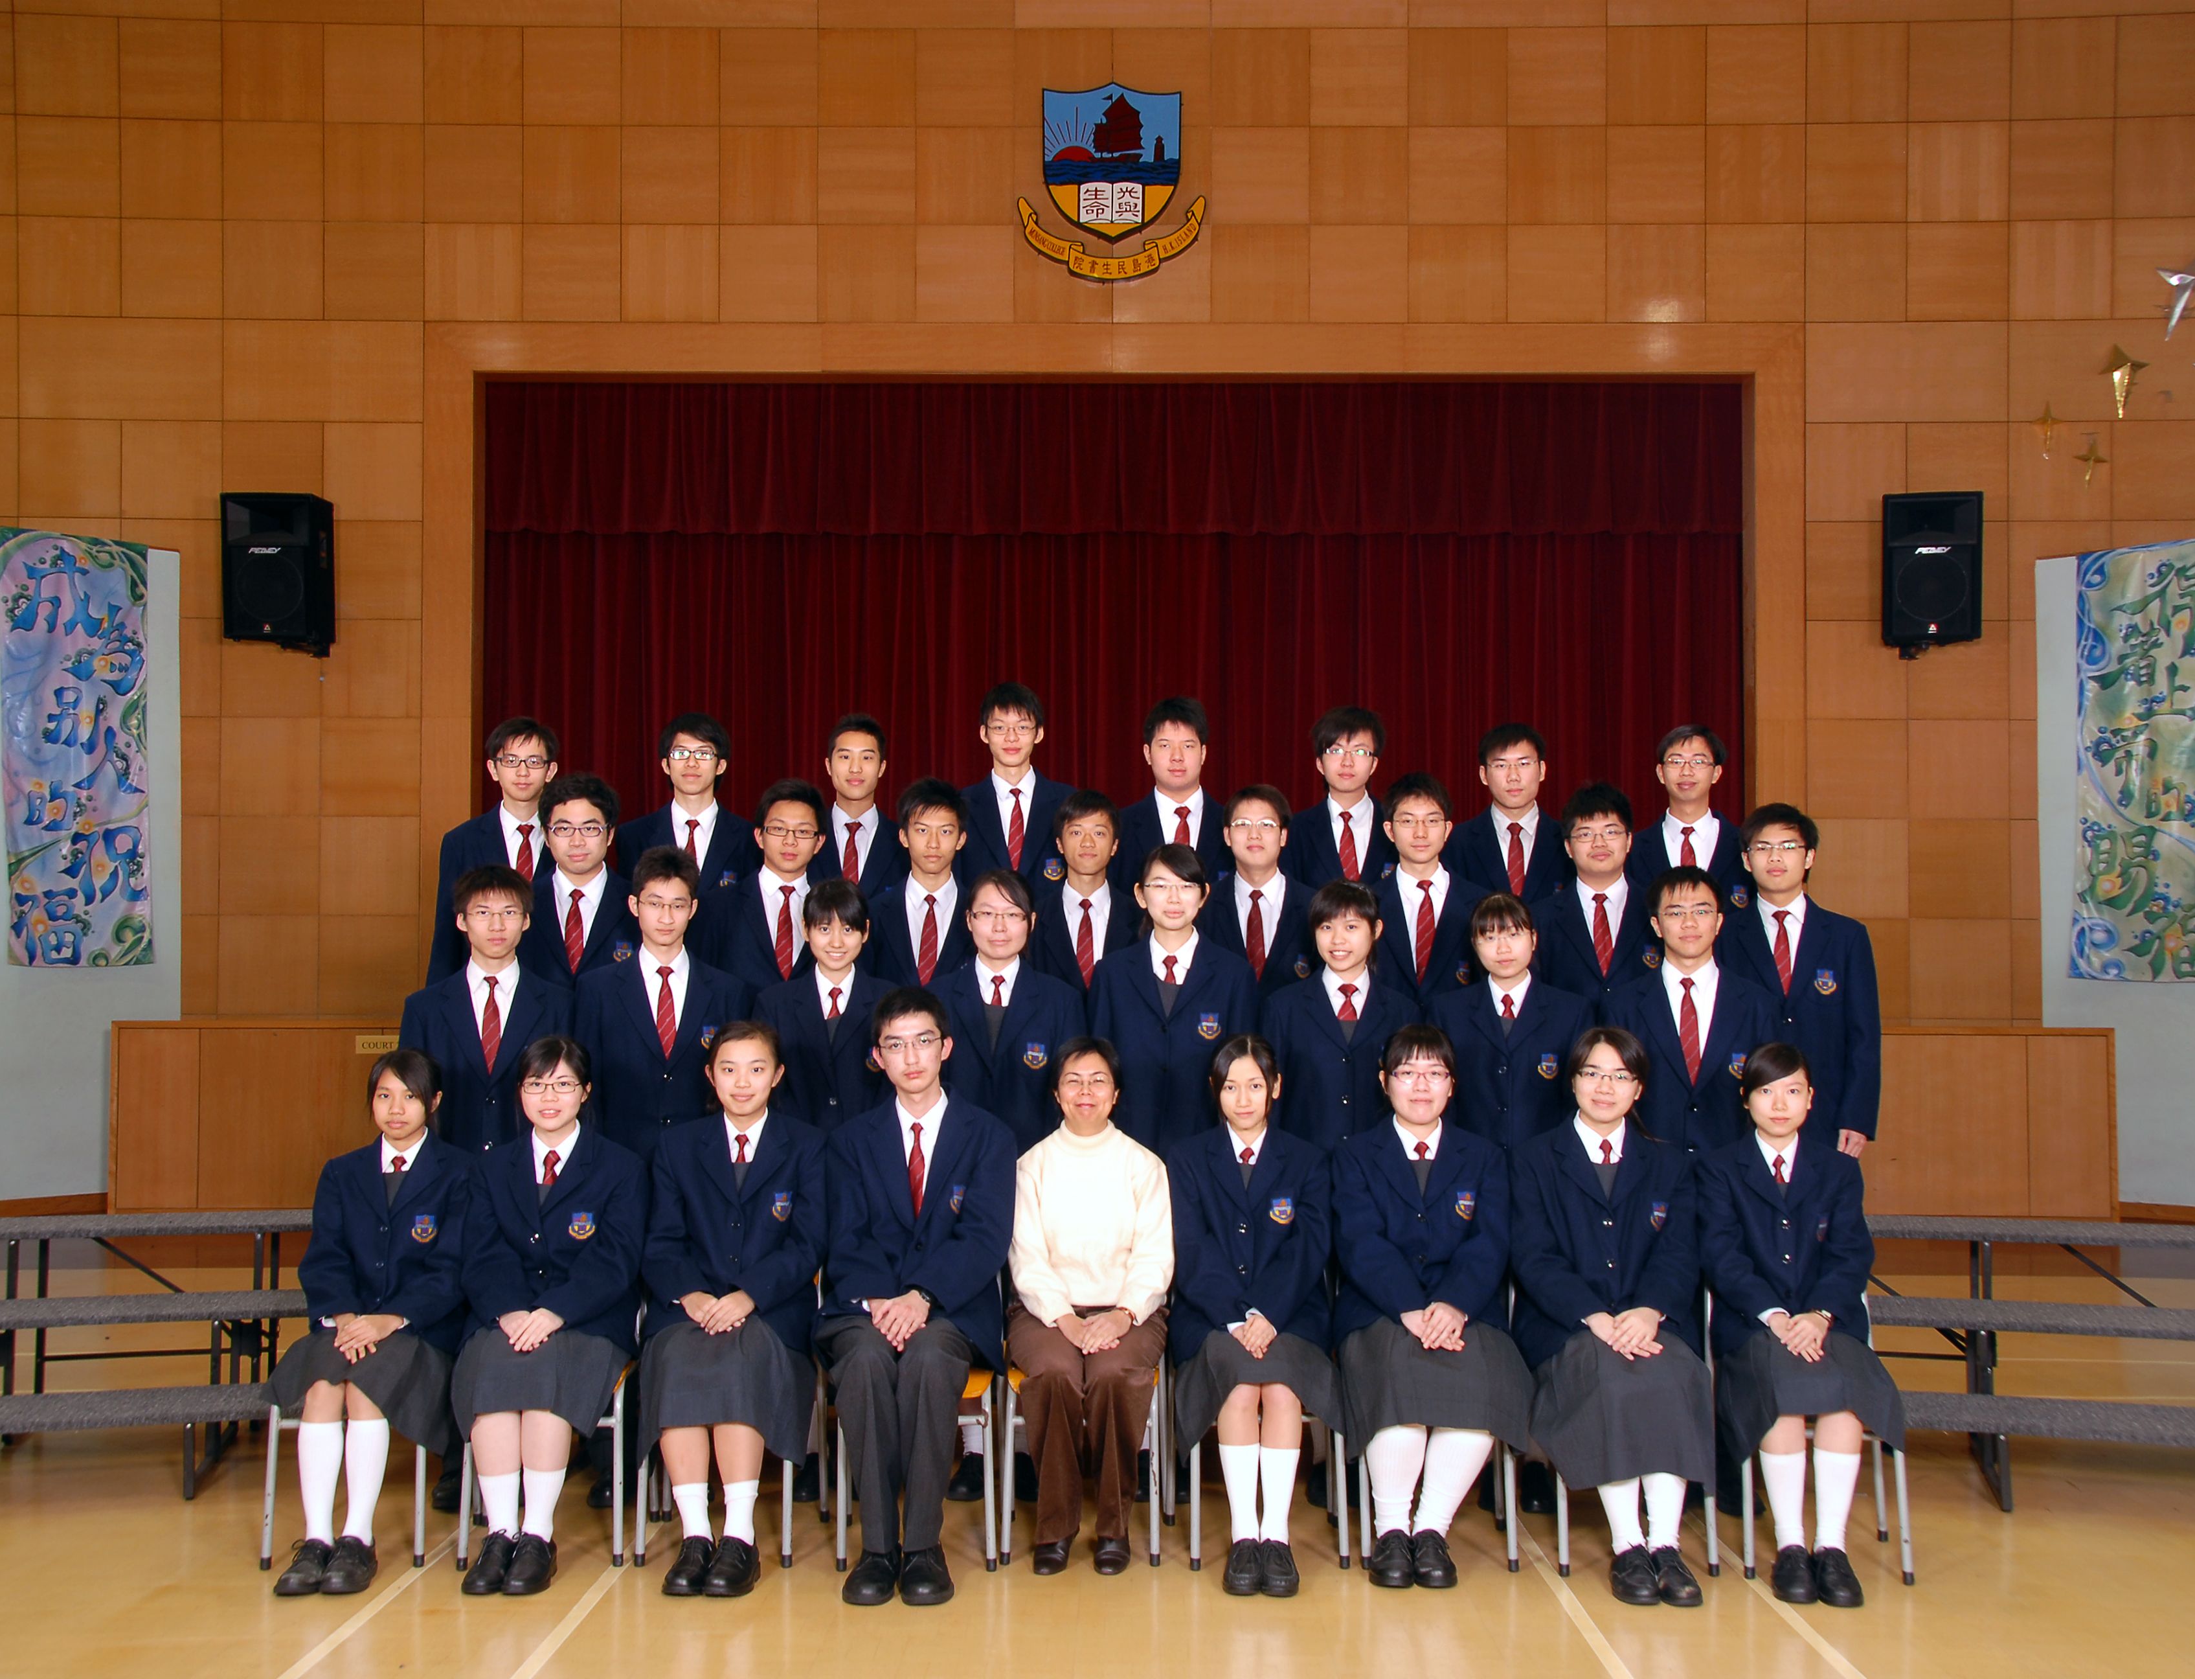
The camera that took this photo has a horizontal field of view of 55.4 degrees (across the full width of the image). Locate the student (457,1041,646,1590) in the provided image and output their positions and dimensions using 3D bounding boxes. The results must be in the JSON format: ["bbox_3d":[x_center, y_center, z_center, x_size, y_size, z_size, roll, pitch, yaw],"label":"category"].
[{"bbox_3d":[-1.336,1.086,5.010,0.450,1.235,0.640,0,-3,-7],"label":"student"}]

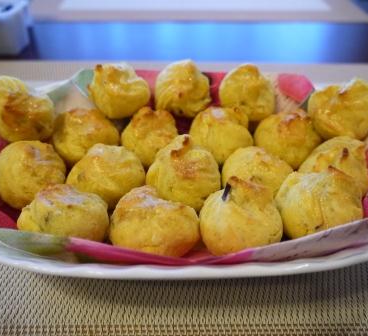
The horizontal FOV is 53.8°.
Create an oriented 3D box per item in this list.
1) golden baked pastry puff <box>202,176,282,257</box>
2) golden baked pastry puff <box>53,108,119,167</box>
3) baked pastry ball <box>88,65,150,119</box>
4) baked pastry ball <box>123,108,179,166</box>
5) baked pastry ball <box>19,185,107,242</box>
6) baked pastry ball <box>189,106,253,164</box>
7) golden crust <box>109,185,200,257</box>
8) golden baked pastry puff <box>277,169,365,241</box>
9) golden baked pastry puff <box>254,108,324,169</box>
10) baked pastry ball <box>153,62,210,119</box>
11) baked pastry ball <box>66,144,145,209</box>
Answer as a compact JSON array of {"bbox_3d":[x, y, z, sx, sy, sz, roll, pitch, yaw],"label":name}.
[{"bbox_3d":[0.031,0.026,0.194,0.043,0.041,0.043,0,40,0],"label":"golden baked pastry puff"},{"bbox_3d":[-0.068,-0.021,0.251,0.045,0.039,0.044,0,40,0],"label":"golden baked pastry puff"},{"bbox_3d":[-0.053,-0.063,0.296,0.049,0.043,0.048,0,40,0],"label":"baked pastry ball"},{"bbox_3d":[-0.024,-0.020,0.249,0.042,0.042,0.042,1,40,0],"label":"baked pastry ball"},{"bbox_3d":[-0.065,0.026,0.195,0.047,0.037,0.046,0,40,0],"label":"baked pastry ball"},{"bbox_3d":[0.025,-0.021,0.247,0.044,0.040,0.044,1,40,0],"label":"baked pastry ball"},{"bbox_3d":[-0.016,0.028,0.193,0.049,0.035,0.044,1,40,0],"label":"golden crust"},{"bbox_3d":[0.074,0.020,0.200,0.049,0.036,0.045,1,40,0],"label":"golden baked pastry puff"},{"bbox_3d":[0.072,-0.020,0.250,0.045,0.039,0.044,0,40,0],"label":"golden baked pastry puff"},{"bbox_3d":[-0.001,-0.063,0.294,0.045,0.043,0.045,1,40,0],"label":"baked pastry ball"},{"bbox_3d":[-0.048,0.005,0.219,0.046,0.039,0.045,0,40,0],"label":"baked pastry ball"}]

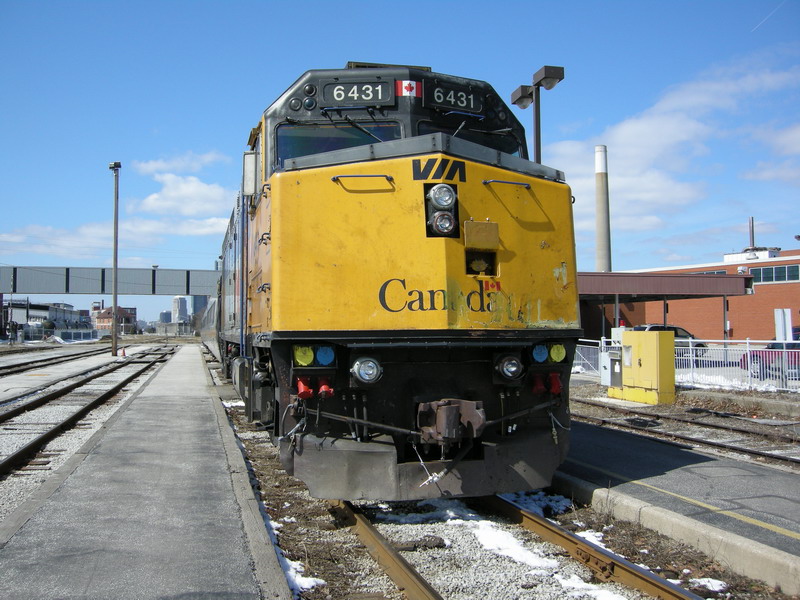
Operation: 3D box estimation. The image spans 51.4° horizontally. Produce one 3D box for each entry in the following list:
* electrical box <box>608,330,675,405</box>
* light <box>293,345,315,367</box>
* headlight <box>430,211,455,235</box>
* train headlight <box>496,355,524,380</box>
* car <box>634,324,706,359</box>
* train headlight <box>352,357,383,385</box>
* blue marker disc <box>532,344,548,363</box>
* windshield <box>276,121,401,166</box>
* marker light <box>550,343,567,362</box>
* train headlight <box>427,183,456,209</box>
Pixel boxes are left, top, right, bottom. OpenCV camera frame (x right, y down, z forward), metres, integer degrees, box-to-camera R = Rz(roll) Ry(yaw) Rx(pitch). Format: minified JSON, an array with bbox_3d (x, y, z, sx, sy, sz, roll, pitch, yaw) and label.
[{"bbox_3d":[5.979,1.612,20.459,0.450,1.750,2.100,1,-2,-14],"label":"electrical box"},{"bbox_3d":[-0.878,0.505,7.570,0.180,0.190,0.090,1,-2,-14],"label":"light"},{"bbox_3d":[0.393,-0.717,7.700,0.235,0.235,0.130,1,-2,-14],"label":"headlight"},{"bbox_3d":[1.049,0.641,7.900,0.275,0.250,0.140,1,-2,-14],"label":"train headlight"},{"bbox_3d":[15.940,2.459,49.300,4.500,1.830,1.830,1,-2,-16],"label":"car"},{"bbox_3d":[-0.305,0.641,7.570,0.280,0.250,0.140,1,-2,-14],"label":"train headlight"},{"bbox_3d":[1.371,0.522,8.120,0.170,0.180,0.080,1,-2,-14],"label":"blue marker disc"},{"bbox_3d":[-0.625,-1.625,8.752,1.340,0.550,0.080,0,-17,6],"label":"windshield"},{"bbox_3d":[1.556,0.515,8.170,0.175,0.185,0.090,1,-2,-14],"label":"marker light"},{"bbox_3d":[0.386,-0.972,7.740,0.255,0.235,0.130,1,-2,-14],"label":"train headlight"}]

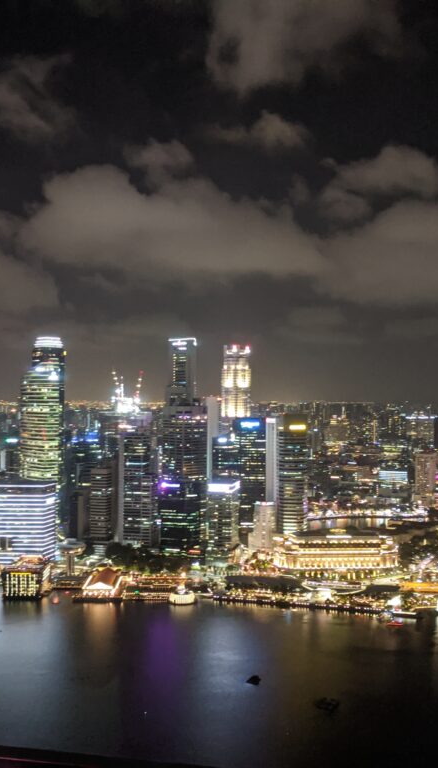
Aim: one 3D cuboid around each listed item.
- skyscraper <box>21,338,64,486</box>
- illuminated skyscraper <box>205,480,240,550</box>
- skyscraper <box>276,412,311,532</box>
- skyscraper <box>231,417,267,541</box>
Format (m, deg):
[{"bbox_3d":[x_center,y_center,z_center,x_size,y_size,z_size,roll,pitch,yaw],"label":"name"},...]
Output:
[{"bbox_3d":[-226.980,79.640,986.940,48.000,270.000,44.000,0,-1,0],"label":"skyscraper"},{"bbox_3d":[4.590,162.130,929.490,32.000,92.000,42.000,0,-1,15],"label":"illuminated skyscraper"},{"bbox_3d":[93.750,128.050,983.250,40.000,175.000,33.000,0,-1,0],"label":"skyscraper"},{"bbox_3d":[40.650,130.620,1033.220,46.000,171.000,38.000,0,-1,0],"label":"skyscraper"}]

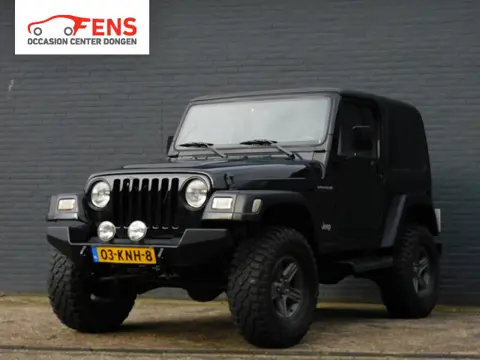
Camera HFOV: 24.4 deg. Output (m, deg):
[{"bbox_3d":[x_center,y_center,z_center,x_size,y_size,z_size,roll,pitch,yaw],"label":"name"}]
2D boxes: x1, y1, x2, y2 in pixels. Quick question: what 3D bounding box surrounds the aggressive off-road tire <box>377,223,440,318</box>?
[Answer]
[{"bbox_3d":[1.470,0.791,9.636,0.265,0.816,0.816,0,-2,31],"label":"aggressive off-road tire"}]

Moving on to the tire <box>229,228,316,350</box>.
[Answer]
[{"bbox_3d":[0.233,0.716,7.516,0.270,0.810,0.810,-1,-2,31],"label":"tire"}]

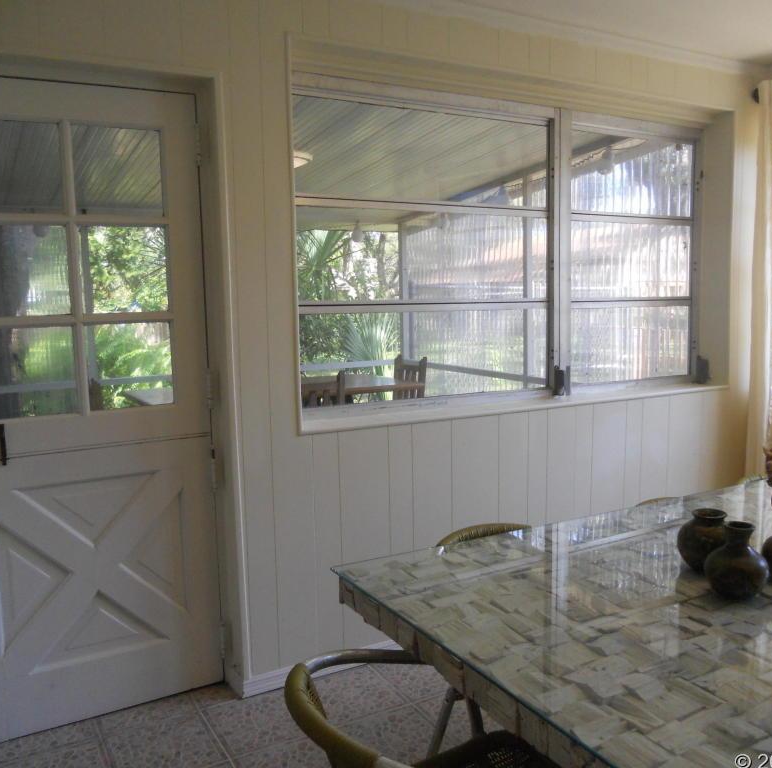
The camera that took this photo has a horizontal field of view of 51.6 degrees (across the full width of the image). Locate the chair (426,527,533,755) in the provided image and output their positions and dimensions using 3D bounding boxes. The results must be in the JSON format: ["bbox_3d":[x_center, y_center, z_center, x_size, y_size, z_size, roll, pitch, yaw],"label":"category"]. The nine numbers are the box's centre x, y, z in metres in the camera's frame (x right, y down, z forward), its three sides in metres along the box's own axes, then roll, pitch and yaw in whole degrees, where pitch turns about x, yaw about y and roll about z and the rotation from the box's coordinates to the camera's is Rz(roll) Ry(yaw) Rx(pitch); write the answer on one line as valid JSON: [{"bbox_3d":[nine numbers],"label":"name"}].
[{"bbox_3d":[0.415,0.785,2.240,0.530,0.700,0.560,-5,8,-29],"label":"chair"}]

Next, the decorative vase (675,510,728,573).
[{"bbox_3d":[0.736,0.357,1.819,0.134,0.128,0.134,-5,8,-29],"label":"decorative vase"}]

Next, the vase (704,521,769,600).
[{"bbox_3d":[0.736,0.366,1.668,0.125,0.146,0.125,-5,8,-29],"label":"vase"}]

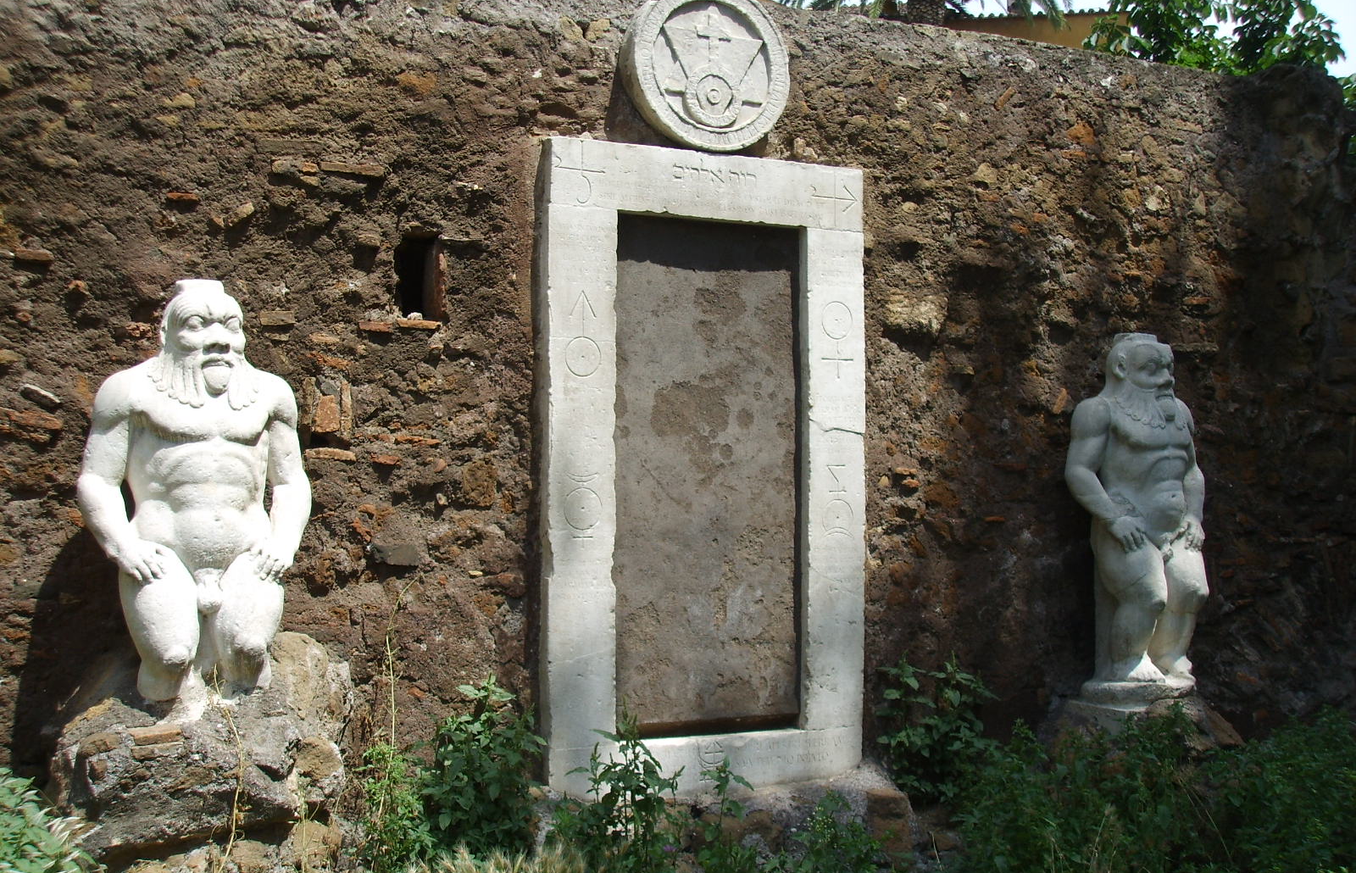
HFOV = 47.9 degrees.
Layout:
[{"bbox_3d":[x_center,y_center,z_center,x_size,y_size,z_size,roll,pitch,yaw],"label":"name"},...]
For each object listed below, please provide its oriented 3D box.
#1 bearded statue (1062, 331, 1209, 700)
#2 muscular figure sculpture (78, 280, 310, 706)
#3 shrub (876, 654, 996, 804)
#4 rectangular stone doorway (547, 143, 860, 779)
[{"bbox_3d":[1.990,0.328,6.620,0.690,1.550,0.480,2,-3,-28],"label":"bearded statue"},{"bbox_3d":[-1.542,0.181,4.870,0.730,1.360,0.460,2,-3,-29],"label":"muscular figure sculpture"},{"bbox_3d":[1.055,1.198,6.250,0.470,0.610,0.380,1,-3,-24],"label":"shrub"},{"bbox_3d":[0.100,0.107,5.980,1.341,2.400,0.200,1,-3,-24],"label":"rectangular stone doorway"}]

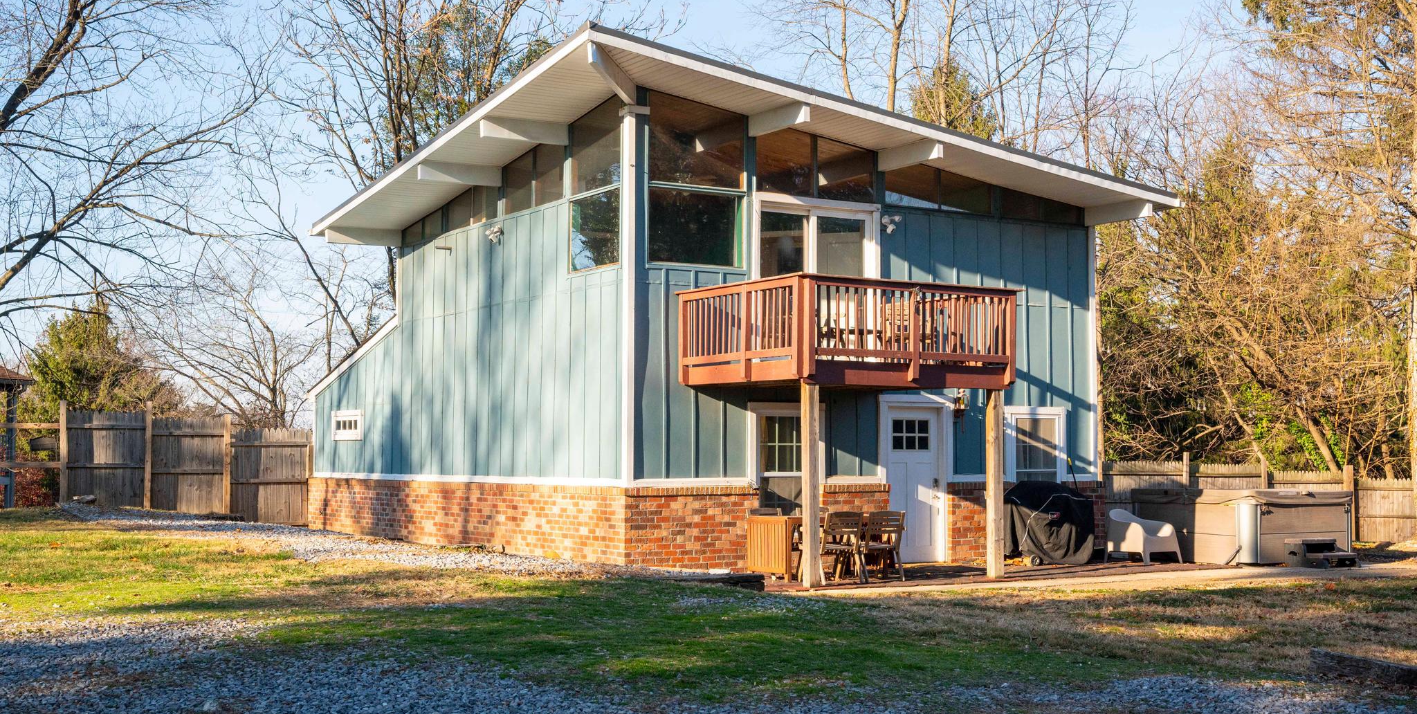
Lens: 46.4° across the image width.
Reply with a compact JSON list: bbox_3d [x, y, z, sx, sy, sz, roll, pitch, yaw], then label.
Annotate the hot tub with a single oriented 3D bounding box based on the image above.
[{"bbox_3d":[7.438,2.318,22.989,2.100,0.930,2.060,2,-4,-33],"label":"hot tub"}]

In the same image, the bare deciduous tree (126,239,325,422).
[{"bbox_3d":[-10.300,0.400,35.500,4.300,5.700,4.200,1,-4,-14],"label":"bare deciduous tree"}]

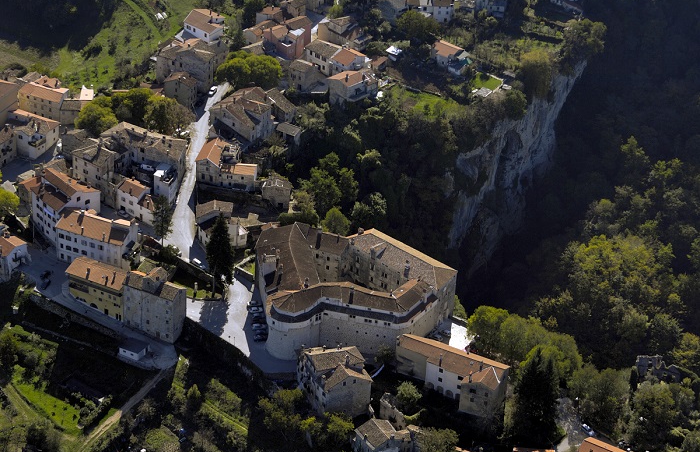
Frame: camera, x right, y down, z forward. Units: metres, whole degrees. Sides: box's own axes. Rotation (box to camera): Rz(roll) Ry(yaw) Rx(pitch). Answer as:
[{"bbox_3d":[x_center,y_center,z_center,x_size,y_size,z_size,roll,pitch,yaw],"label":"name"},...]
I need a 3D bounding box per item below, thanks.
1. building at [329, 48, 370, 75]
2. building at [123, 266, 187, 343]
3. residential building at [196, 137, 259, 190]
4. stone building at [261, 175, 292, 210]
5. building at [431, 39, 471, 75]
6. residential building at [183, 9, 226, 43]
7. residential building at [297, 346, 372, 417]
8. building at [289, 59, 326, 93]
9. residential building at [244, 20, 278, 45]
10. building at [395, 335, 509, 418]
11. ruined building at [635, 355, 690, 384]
[{"bbox_3d":[-0.320,-56.510,790.680,6.760,8.920,9.750,32,46,32],"label":"building"},{"bbox_3d":[-58.380,23.260,682.700,16.950,18.640,8.430,18,40,19],"label":"building"},{"bbox_3d":[-38.910,-20.340,739.670,19.510,10.210,12.320,10,38,8],"label":"residential building"},{"bbox_3d":[-23.420,-11.400,729.790,10.000,9.500,8.000,3,37,-2],"label":"stone building"},{"bbox_3d":[35.050,-60.400,801.920,14.000,6.500,8.800,21,40,22],"label":"building"},{"bbox_3d":[-50.750,-72.000,808.840,11.990,6.740,11.400,28,44,28],"label":"residential building"},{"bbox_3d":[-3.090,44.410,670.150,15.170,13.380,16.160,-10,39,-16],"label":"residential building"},{"bbox_3d":[-14.430,-53.240,785.440,6.650,8.820,11.380,29,44,30],"label":"building"},{"bbox_3d":[-31.660,-68.590,805.430,6.420,7.240,10.580,29,44,30],"label":"residential building"},{"bbox_3d":[28.200,43.020,657.230,34.000,12.000,13.500,16,38,17],"label":"building"},{"bbox_3d":[92.680,42.520,673.730,16.000,8.000,8.000,9,37,6],"label":"ruined building"}]

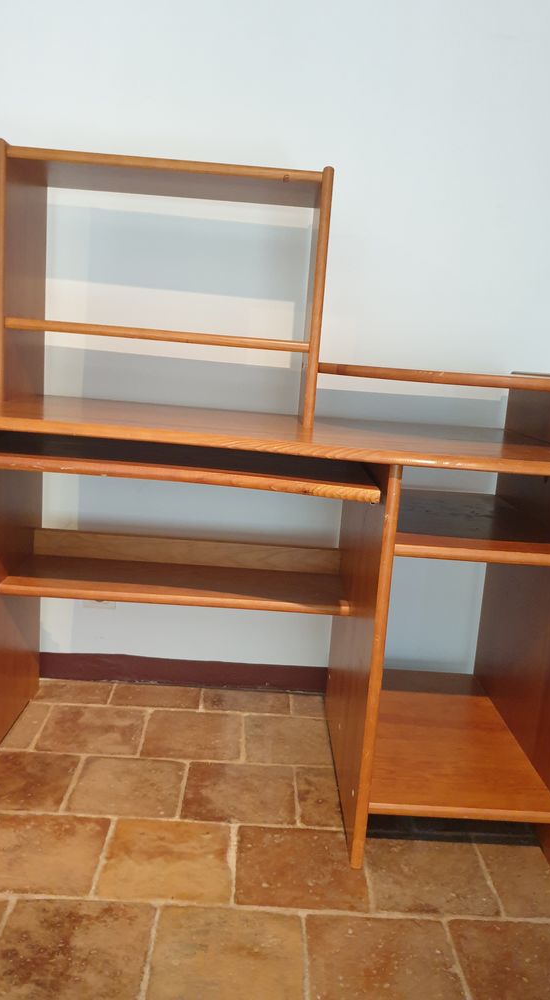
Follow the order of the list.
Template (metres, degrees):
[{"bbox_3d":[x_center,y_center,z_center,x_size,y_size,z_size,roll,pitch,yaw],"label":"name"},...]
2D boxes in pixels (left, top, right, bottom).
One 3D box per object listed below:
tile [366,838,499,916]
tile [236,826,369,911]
[{"bbox_3d":[0.274,0.667,1.324,0.214,0.020,0.207,4,10,-1],"label":"tile"},{"bbox_3d":[0.046,0.652,1.318,0.221,0.020,0.210,4,10,-1],"label":"tile"}]

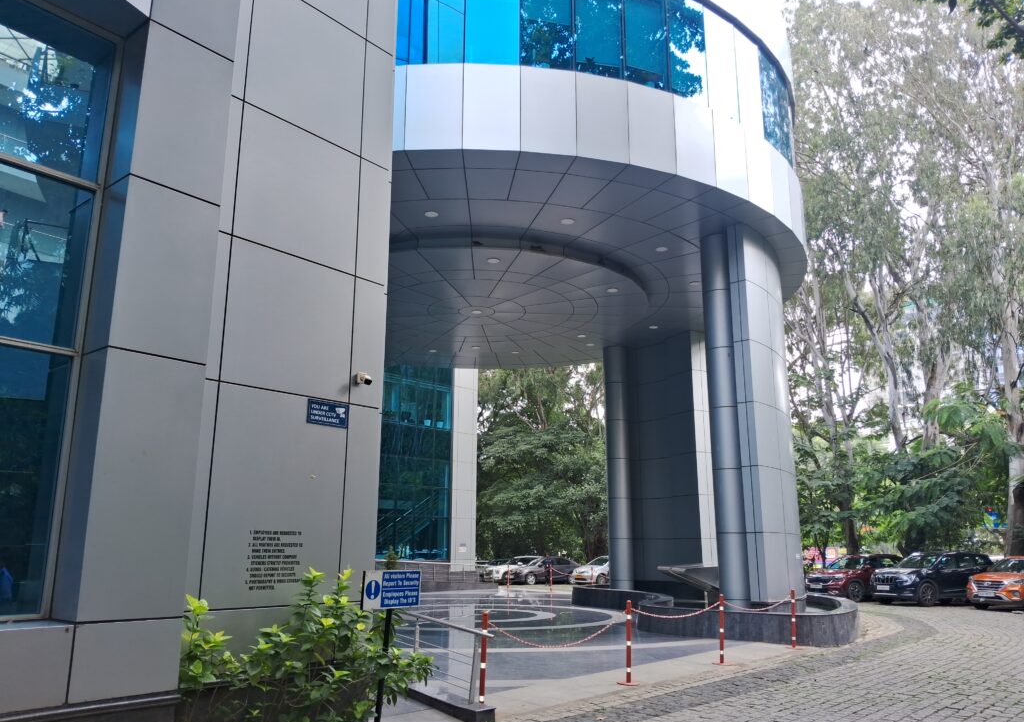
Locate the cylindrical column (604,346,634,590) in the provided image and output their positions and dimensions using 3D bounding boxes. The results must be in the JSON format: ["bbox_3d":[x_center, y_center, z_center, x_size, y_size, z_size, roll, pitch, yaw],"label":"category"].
[{"bbox_3d":[3.308,3.364,23.991,0.670,7.744,0.670,-2,-14,8],"label":"cylindrical column"}]

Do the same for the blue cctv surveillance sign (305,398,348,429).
[{"bbox_3d":[-1.575,0.457,6.630,0.020,0.206,0.423,-11,-18,39],"label":"blue cctv surveillance sign"}]

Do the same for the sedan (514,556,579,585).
[{"bbox_3d":[1.930,11.712,43.053,4.420,1.480,1.700,6,-15,-24],"label":"sedan"}]

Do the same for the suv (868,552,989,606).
[{"bbox_3d":[14.600,7.552,26.826,4.695,1.755,1.890,7,-15,-26],"label":"suv"}]

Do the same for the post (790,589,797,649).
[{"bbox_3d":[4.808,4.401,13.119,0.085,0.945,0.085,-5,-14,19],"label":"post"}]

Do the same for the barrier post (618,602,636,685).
[{"bbox_3d":[1.408,3.383,9.258,0.280,0.945,0.280,-2,-14,8],"label":"barrier post"}]

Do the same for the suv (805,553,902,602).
[{"bbox_3d":[12.850,8.059,28.710,4.340,1.645,1.800,8,-16,-30],"label":"suv"}]

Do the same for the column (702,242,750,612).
[{"bbox_3d":[4.286,1.216,15.218,0.670,7.694,0.670,-4,-14,15],"label":"column"}]

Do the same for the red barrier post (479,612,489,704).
[{"bbox_3d":[-0.268,2.887,7.342,0.280,0.945,0.280,0,-14,-2],"label":"red barrier post"}]

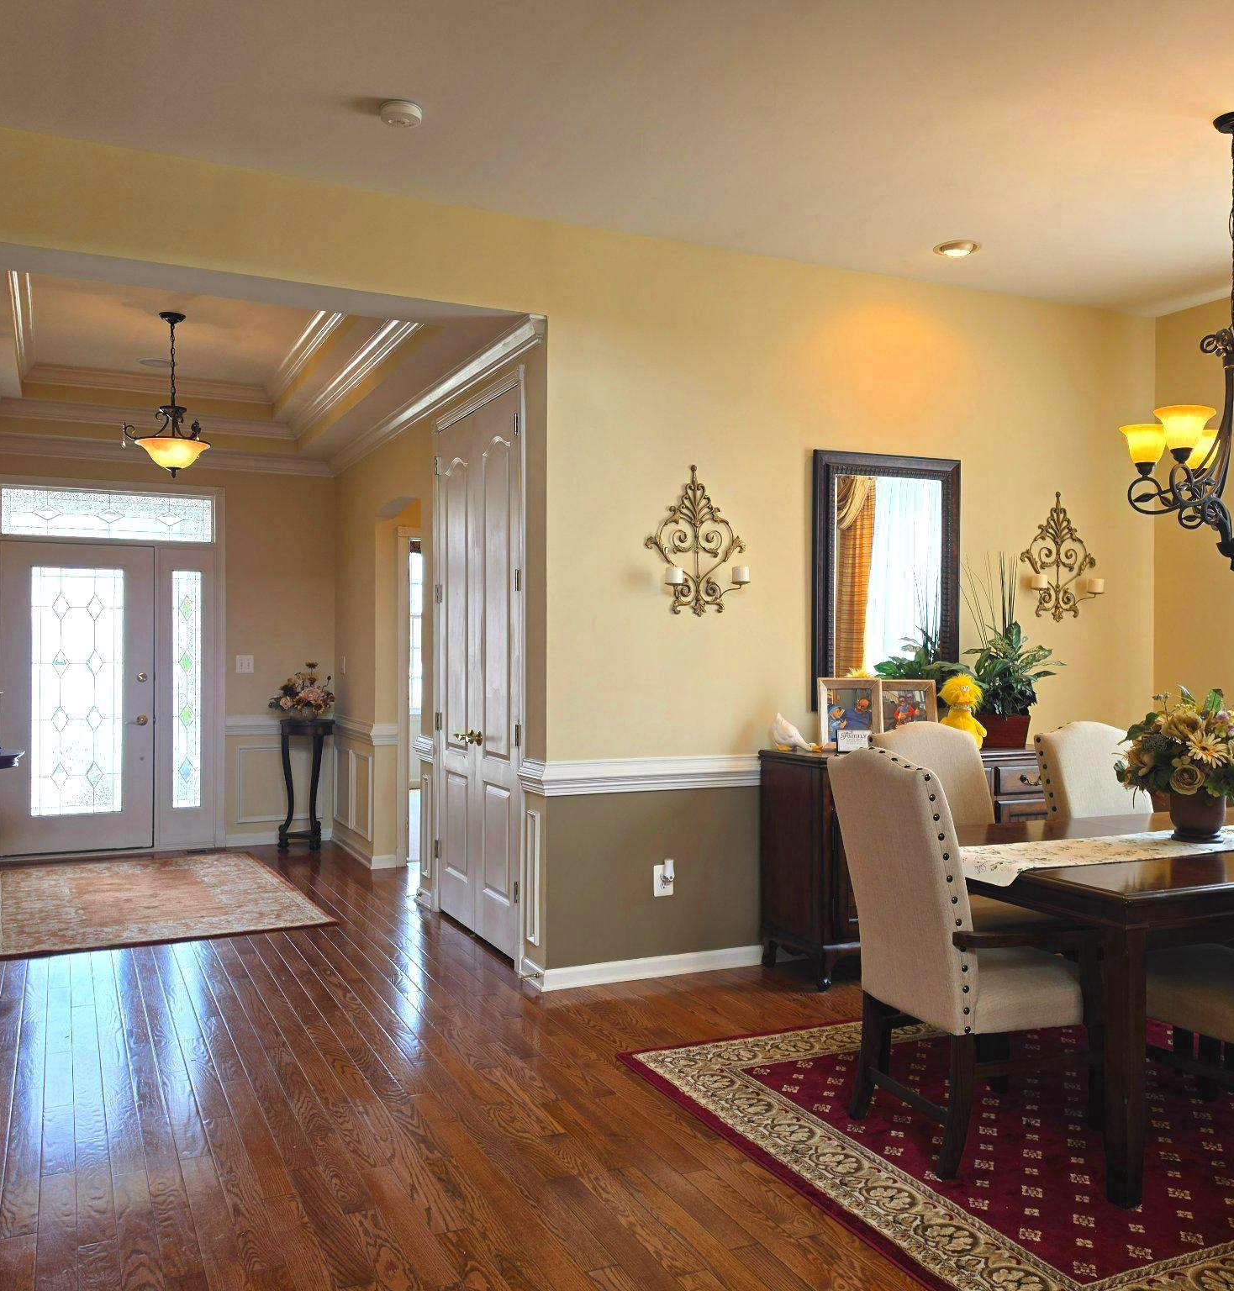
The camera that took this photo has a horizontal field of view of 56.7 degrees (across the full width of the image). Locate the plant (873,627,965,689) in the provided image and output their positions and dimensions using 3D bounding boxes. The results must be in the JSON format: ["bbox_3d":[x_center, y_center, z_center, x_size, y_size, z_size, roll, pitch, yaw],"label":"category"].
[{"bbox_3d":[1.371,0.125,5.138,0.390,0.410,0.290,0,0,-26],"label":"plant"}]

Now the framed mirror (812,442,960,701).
[{"bbox_3d":[1.238,-0.283,5.201,0.815,1.147,0.040,0,0,-26],"label":"framed mirror"}]

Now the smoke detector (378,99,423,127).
[{"bbox_3d":[-0.682,-1.675,3.612,0.135,0.038,0.135,0,0,0],"label":"smoke detector"}]

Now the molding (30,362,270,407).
[{"bbox_3d":[-2.865,-1.615,7.096,1.450,0.100,0.090,0,0,-26],"label":"molding"}]

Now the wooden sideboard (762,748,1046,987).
[{"bbox_3d":[1.350,0.914,5.015,1.390,0.930,0.470,0,0,-25],"label":"wooden sideboard"}]

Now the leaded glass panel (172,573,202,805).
[{"bbox_3d":[-2.897,0.294,7.709,0.196,1.590,0.030,0,0,-26],"label":"leaded glass panel"}]

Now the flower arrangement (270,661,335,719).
[{"bbox_3d":[-2.157,0.311,7.820,0.440,0.410,0.380,0,0,-26],"label":"flower arrangement"}]

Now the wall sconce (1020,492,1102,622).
[{"bbox_3d":[2.183,-0.438,5.531,0.490,0.630,0.130,0,0,-24],"label":"wall sconce"}]

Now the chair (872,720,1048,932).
[{"bbox_3d":[1.273,0.820,3.934,0.510,1.100,0.630,0,0,-25],"label":"chair"}]

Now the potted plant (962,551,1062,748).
[{"bbox_3d":[1.734,0.025,5.109,0.390,0.853,0.370,0,0,-26],"label":"potted plant"}]

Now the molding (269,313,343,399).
[{"bbox_3d":[-1.672,-1.610,6.149,0.100,0.115,2.700,0,0,-26],"label":"molding"}]

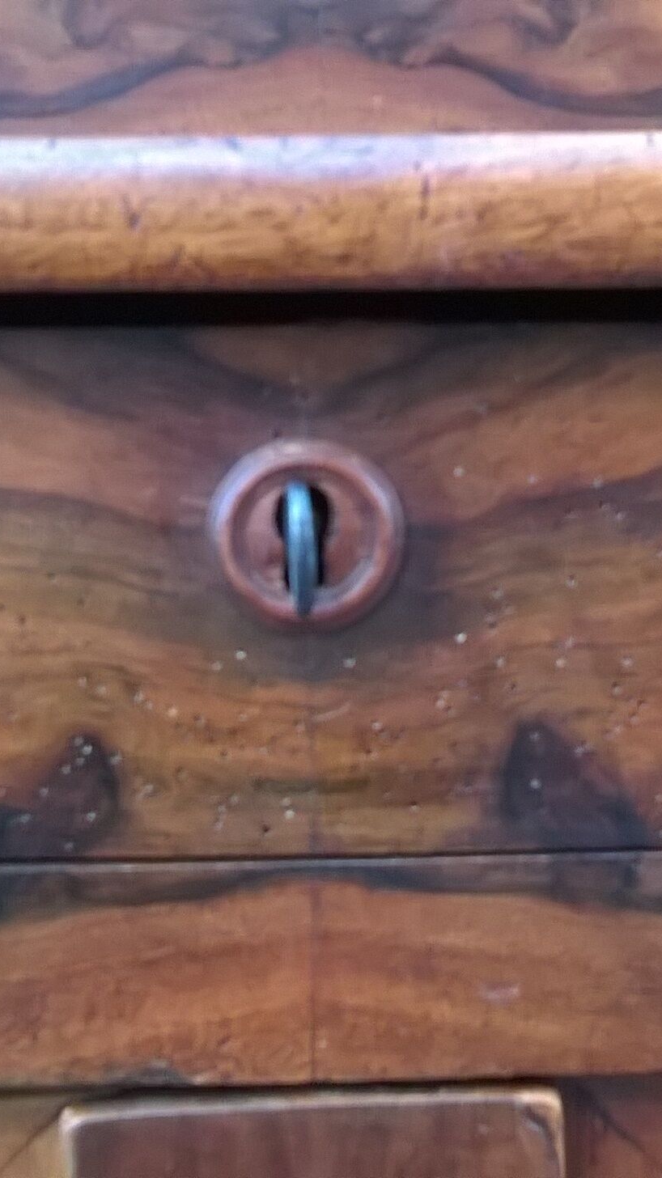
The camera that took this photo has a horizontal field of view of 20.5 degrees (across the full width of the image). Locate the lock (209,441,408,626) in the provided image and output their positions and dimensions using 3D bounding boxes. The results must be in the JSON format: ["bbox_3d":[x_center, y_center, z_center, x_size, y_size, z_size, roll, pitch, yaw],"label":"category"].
[{"bbox_3d":[-0.005,-0.010,0.343,0.036,0.036,0.008,0,7,-2],"label":"lock"}]

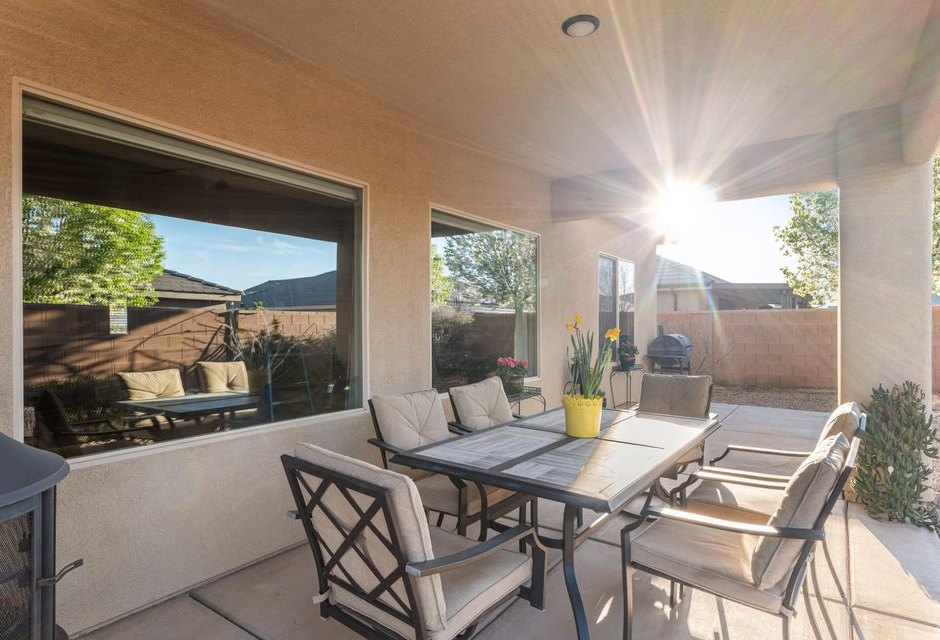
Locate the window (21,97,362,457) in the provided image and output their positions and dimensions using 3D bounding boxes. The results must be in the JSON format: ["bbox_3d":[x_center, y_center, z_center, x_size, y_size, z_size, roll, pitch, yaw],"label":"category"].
[{"bbox_3d":[-1.211,-0.146,2.615,0.090,1.450,1.730,0,0,36],"label":"window"}]

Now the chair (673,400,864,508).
[{"bbox_3d":[1.396,0.825,2.362,0.700,0.935,0.580,0,0,36],"label":"chair"}]

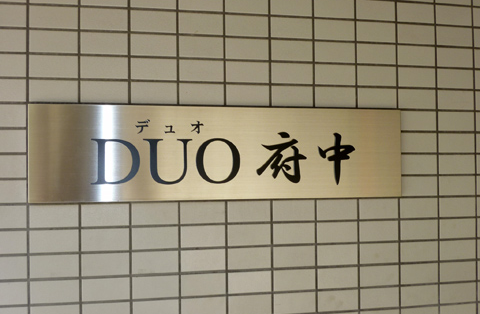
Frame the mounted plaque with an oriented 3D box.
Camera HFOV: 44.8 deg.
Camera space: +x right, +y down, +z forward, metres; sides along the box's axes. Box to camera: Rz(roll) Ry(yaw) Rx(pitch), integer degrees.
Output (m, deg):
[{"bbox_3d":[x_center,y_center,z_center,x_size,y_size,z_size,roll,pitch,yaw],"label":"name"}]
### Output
[{"bbox_3d":[-0.029,-0.008,1.235,0.797,0.196,0.018,0,-1,-13],"label":"mounted plaque"}]

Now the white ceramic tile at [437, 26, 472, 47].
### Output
[{"bbox_3d":[0.503,-0.284,1.373,0.095,0.045,0.008,0,-2,-13],"label":"white ceramic tile"}]

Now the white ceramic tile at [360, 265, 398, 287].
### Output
[{"bbox_3d":[0.313,0.267,1.315,0.095,0.045,0.008,0,-1,-13],"label":"white ceramic tile"}]

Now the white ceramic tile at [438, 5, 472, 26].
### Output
[{"bbox_3d":[0.503,-0.334,1.372,0.095,0.045,0.008,0,-2,-13],"label":"white ceramic tile"}]

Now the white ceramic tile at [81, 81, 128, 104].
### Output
[{"bbox_3d":[-0.276,-0.132,1.192,0.095,0.045,0.008,0,-2,-13],"label":"white ceramic tile"}]

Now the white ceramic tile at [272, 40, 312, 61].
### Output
[{"bbox_3d":[0.113,-0.233,1.283,0.096,0.045,0.009,0,-2,-13],"label":"white ceramic tile"}]

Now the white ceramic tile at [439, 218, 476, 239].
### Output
[{"bbox_3d":[0.507,0.166,1.359,0.095,0.045,0.008,0,-2,-13],"label":"white ceramic tile"}]

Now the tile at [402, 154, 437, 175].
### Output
[{"bbox_3d":[0.408,0.016,1.341,0.095,0.045,0.008,0,-2,-13],"label":"tile"}]

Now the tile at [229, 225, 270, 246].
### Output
[{"bbox_3d":[0.019,0.167,1.250,0.095,0.045,0.008,0,-2,-13],"label":"tile"}]

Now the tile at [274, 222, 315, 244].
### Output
[{"bbox_3d":[0.116,0.167,1.272,0.095,0.045,0.008,0,-2,-13],"label":"tile"}]

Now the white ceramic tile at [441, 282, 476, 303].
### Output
[{"bbox_3d":[0.508,0.316,1.358,0.095,0.045,0.008,0,-2,-13],"label":"white ceramic tile"}]

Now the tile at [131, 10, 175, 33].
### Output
[{"bbox_3d":[-0.180,-0.282,1.219,0.095,0.045,0.008,0,-2,-13],"label":"tile"}]

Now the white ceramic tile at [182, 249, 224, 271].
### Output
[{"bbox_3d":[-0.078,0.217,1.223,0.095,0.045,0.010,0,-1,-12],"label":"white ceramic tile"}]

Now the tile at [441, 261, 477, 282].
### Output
[{"bbox_3d":[0.508,0.266,1.358,0.095,0.045,0.008,0,-1,-13],"label":"tile"}]

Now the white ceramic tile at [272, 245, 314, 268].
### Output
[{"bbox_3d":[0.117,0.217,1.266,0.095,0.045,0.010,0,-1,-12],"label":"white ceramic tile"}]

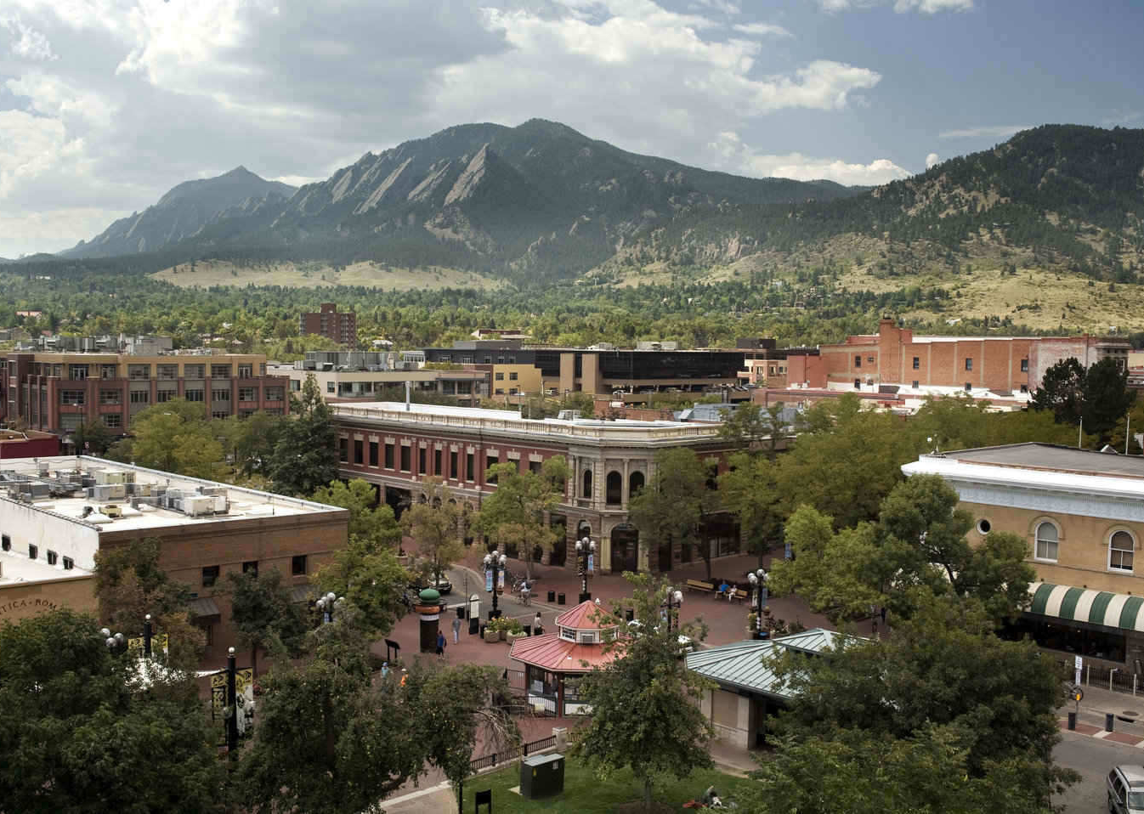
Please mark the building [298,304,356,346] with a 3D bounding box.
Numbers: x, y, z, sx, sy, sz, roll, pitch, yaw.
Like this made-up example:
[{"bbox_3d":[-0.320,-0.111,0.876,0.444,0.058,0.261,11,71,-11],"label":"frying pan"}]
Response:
[{"bbox_3d":[-128.331,-37.181,625.900,23.000,34.000,20.500,-2,4,-43],"label":"building"}]

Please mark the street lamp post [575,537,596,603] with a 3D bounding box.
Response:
[{"bbox_3d":[0.984,11.615,85.293,1.450,4.650,1.450,-2,4,-43],"label":"street lamp post"}]

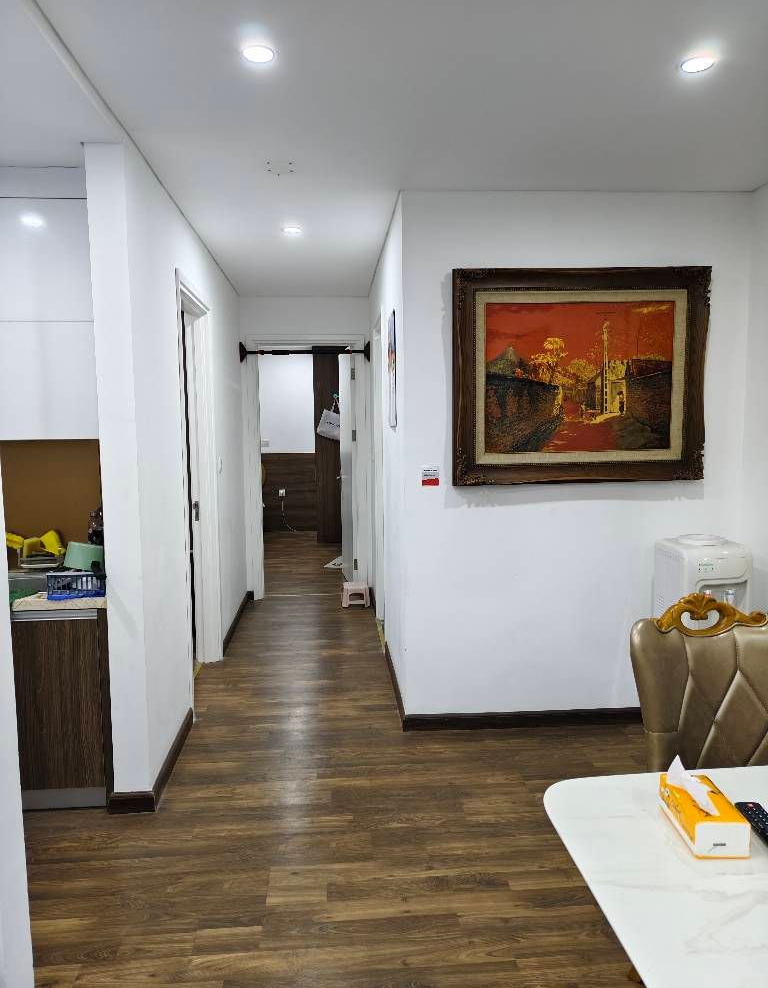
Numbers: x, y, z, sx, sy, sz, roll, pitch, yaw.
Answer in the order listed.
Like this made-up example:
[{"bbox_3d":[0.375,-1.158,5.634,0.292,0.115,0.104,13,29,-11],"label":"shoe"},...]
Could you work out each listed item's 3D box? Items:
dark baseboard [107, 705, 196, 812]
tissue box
[{"bbox_3d":[-1.031,1.187,3.097,0.185,0.080,0.815,-1,5,-4],"label":"dark baseboard"},{"bbox_3d":[0.597,0.603,1.280,0.093,0.065,0.173,0,5,0],"label":"tissue box"}]

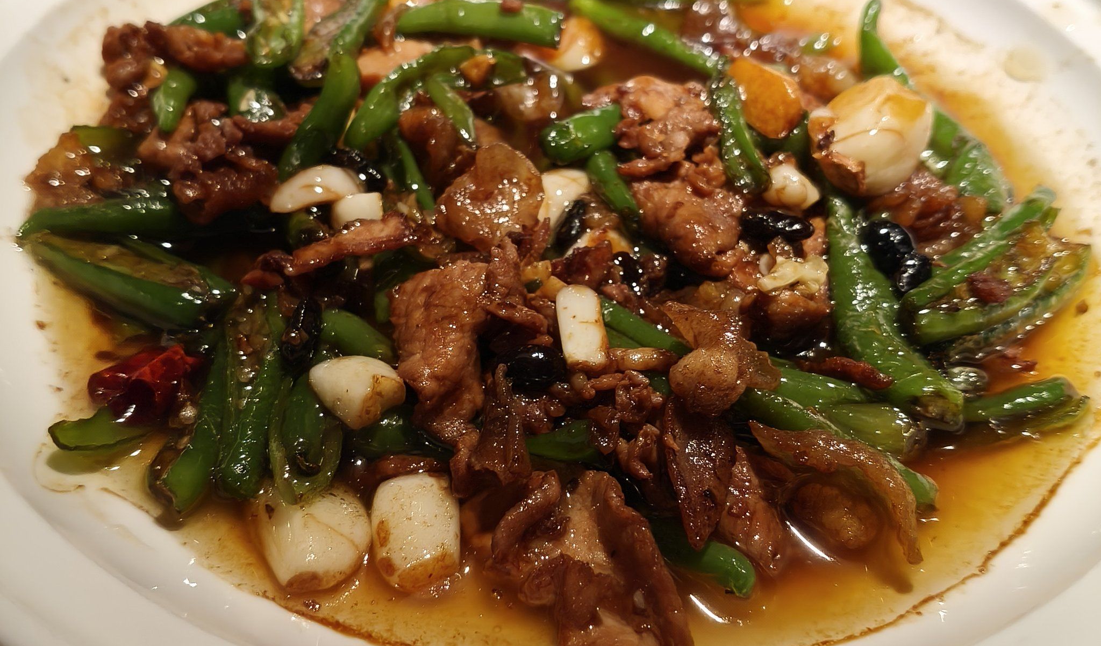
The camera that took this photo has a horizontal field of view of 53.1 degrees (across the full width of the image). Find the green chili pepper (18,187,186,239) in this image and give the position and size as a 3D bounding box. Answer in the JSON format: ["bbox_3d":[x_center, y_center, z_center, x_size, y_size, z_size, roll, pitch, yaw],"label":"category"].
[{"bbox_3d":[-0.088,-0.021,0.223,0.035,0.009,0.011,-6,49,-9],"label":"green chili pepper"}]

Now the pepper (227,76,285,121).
[{"bbox_3d":[-0.067,-0.054,0.254,0.013,0.011,0.017,8,48,4],"label":"pepper"}]

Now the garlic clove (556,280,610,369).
[{"bbox_3d":[0.006,0.001,0.197,0.008,0.008,0.014,-2,75,-5],"label":"garlic clove"}]

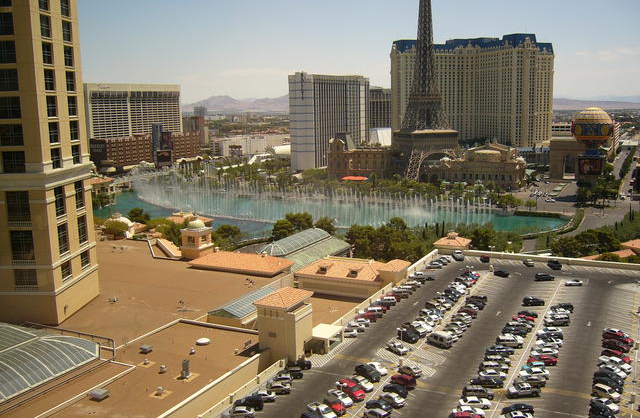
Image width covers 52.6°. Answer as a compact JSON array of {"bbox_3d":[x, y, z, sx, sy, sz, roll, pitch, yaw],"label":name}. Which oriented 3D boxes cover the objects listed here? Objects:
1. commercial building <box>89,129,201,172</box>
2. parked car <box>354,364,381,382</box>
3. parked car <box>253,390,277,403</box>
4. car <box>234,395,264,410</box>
[{"bbox_3d":[-168.005,-56.091,634.307,27.000,29.000,130.000,3,10,27],"label":"commercial building"},{"bbox_3d":[8.011,27.478,108.608,1.881,1.627,4.830,-7,11,-33],"label":"parked car"},{"bbox_3d":[-8.870,28.853,99.747,4.300,1.430,1.760,0,9,4],"label":"parked car"},{"bbox_3d":[-10.666,29.100,97.184,4.560,1.770,1.900,0,9,4],"label":"car"}]

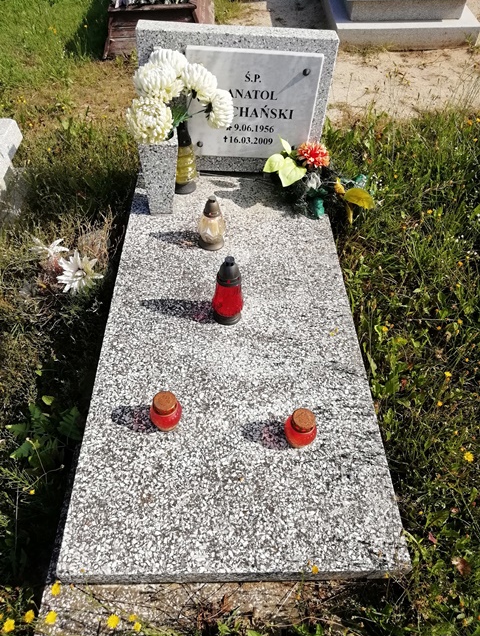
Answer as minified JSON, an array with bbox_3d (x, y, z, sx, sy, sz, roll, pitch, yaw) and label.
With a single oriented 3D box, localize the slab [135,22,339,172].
[{"bbox_3d":[-0.018,-0.825,1.877,0.706,0.529,0.093,1,49,-3],"label":"slab"}]

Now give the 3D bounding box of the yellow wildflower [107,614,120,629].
[{"bbox_3d":[-0.270,0.646,1.026,0.027,0.014,0.027,1,49,-3],"label":"yellow wildflower"}]

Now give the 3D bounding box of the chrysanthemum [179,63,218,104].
[{"bbox_3d":[-0.134,-0.759,1.556,0.132,0.090,0.132,28,34,-40],"label":"chrysanthemum"}]

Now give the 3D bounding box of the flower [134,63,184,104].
[{"bbox_3d":[-0.252,-0.720,1.469,0.145,0.135,0.105,16,27,9],"label":"flower"}]

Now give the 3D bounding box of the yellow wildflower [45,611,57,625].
[{"bbox_3d":[-0.392,0.620,0.995,0.027,0.014,0.027,1,49,-3],"label":"yellow wildflower"}]

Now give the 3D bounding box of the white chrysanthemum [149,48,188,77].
[{"bbox_3d":[-0.230,-0.807,1.555,0.134,0.110,0.110,1,8,-3],"label":"white chrysanthemum"}]

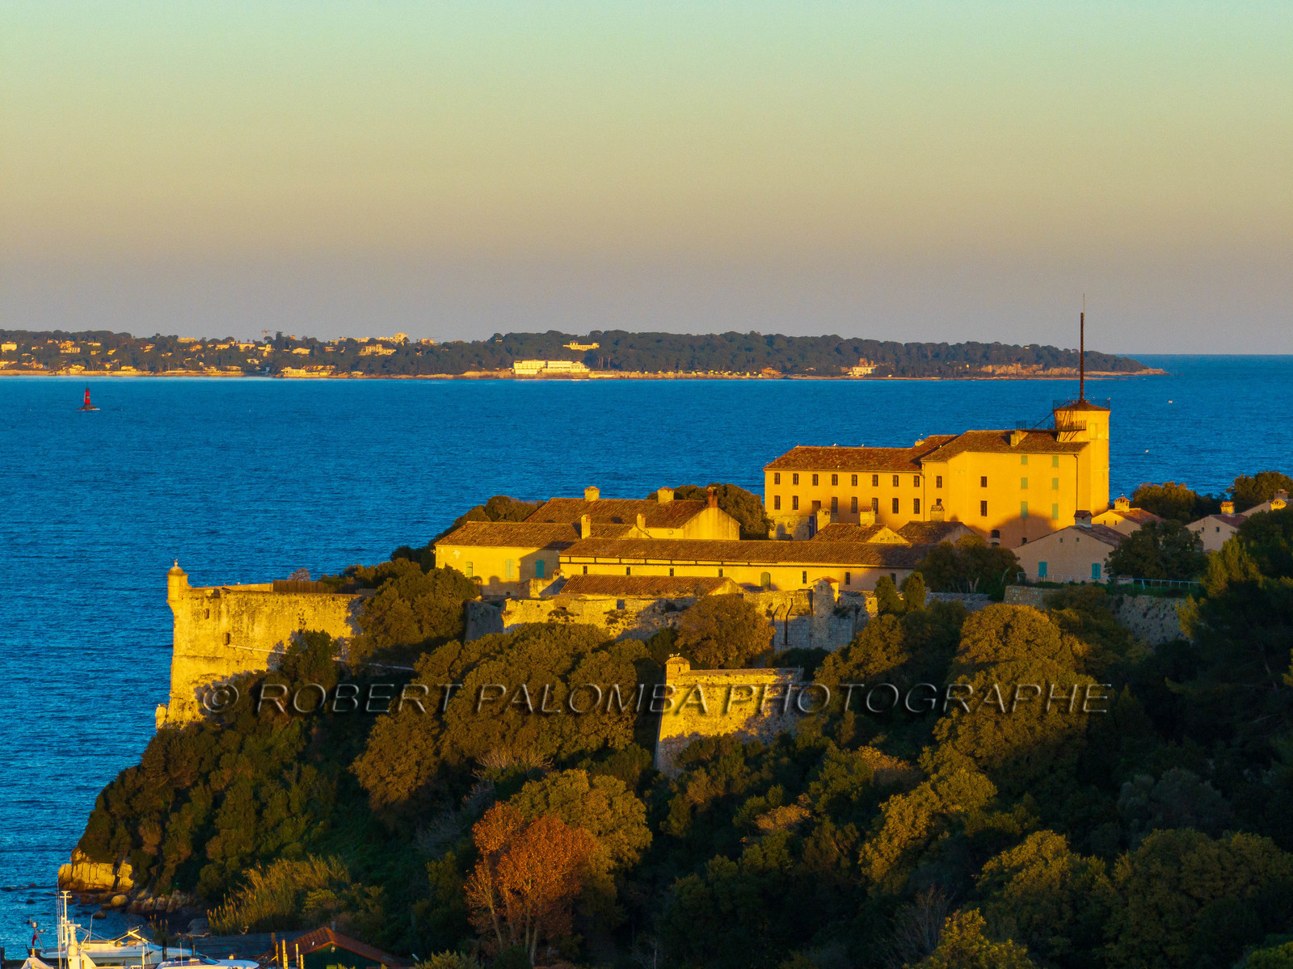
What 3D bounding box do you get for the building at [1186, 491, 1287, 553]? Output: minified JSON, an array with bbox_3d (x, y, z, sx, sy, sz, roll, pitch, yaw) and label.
[{"bbox_3d":[71.938,5.435,735.000,9.500,7.800,10.000,1,2,28],"label":"building"}]

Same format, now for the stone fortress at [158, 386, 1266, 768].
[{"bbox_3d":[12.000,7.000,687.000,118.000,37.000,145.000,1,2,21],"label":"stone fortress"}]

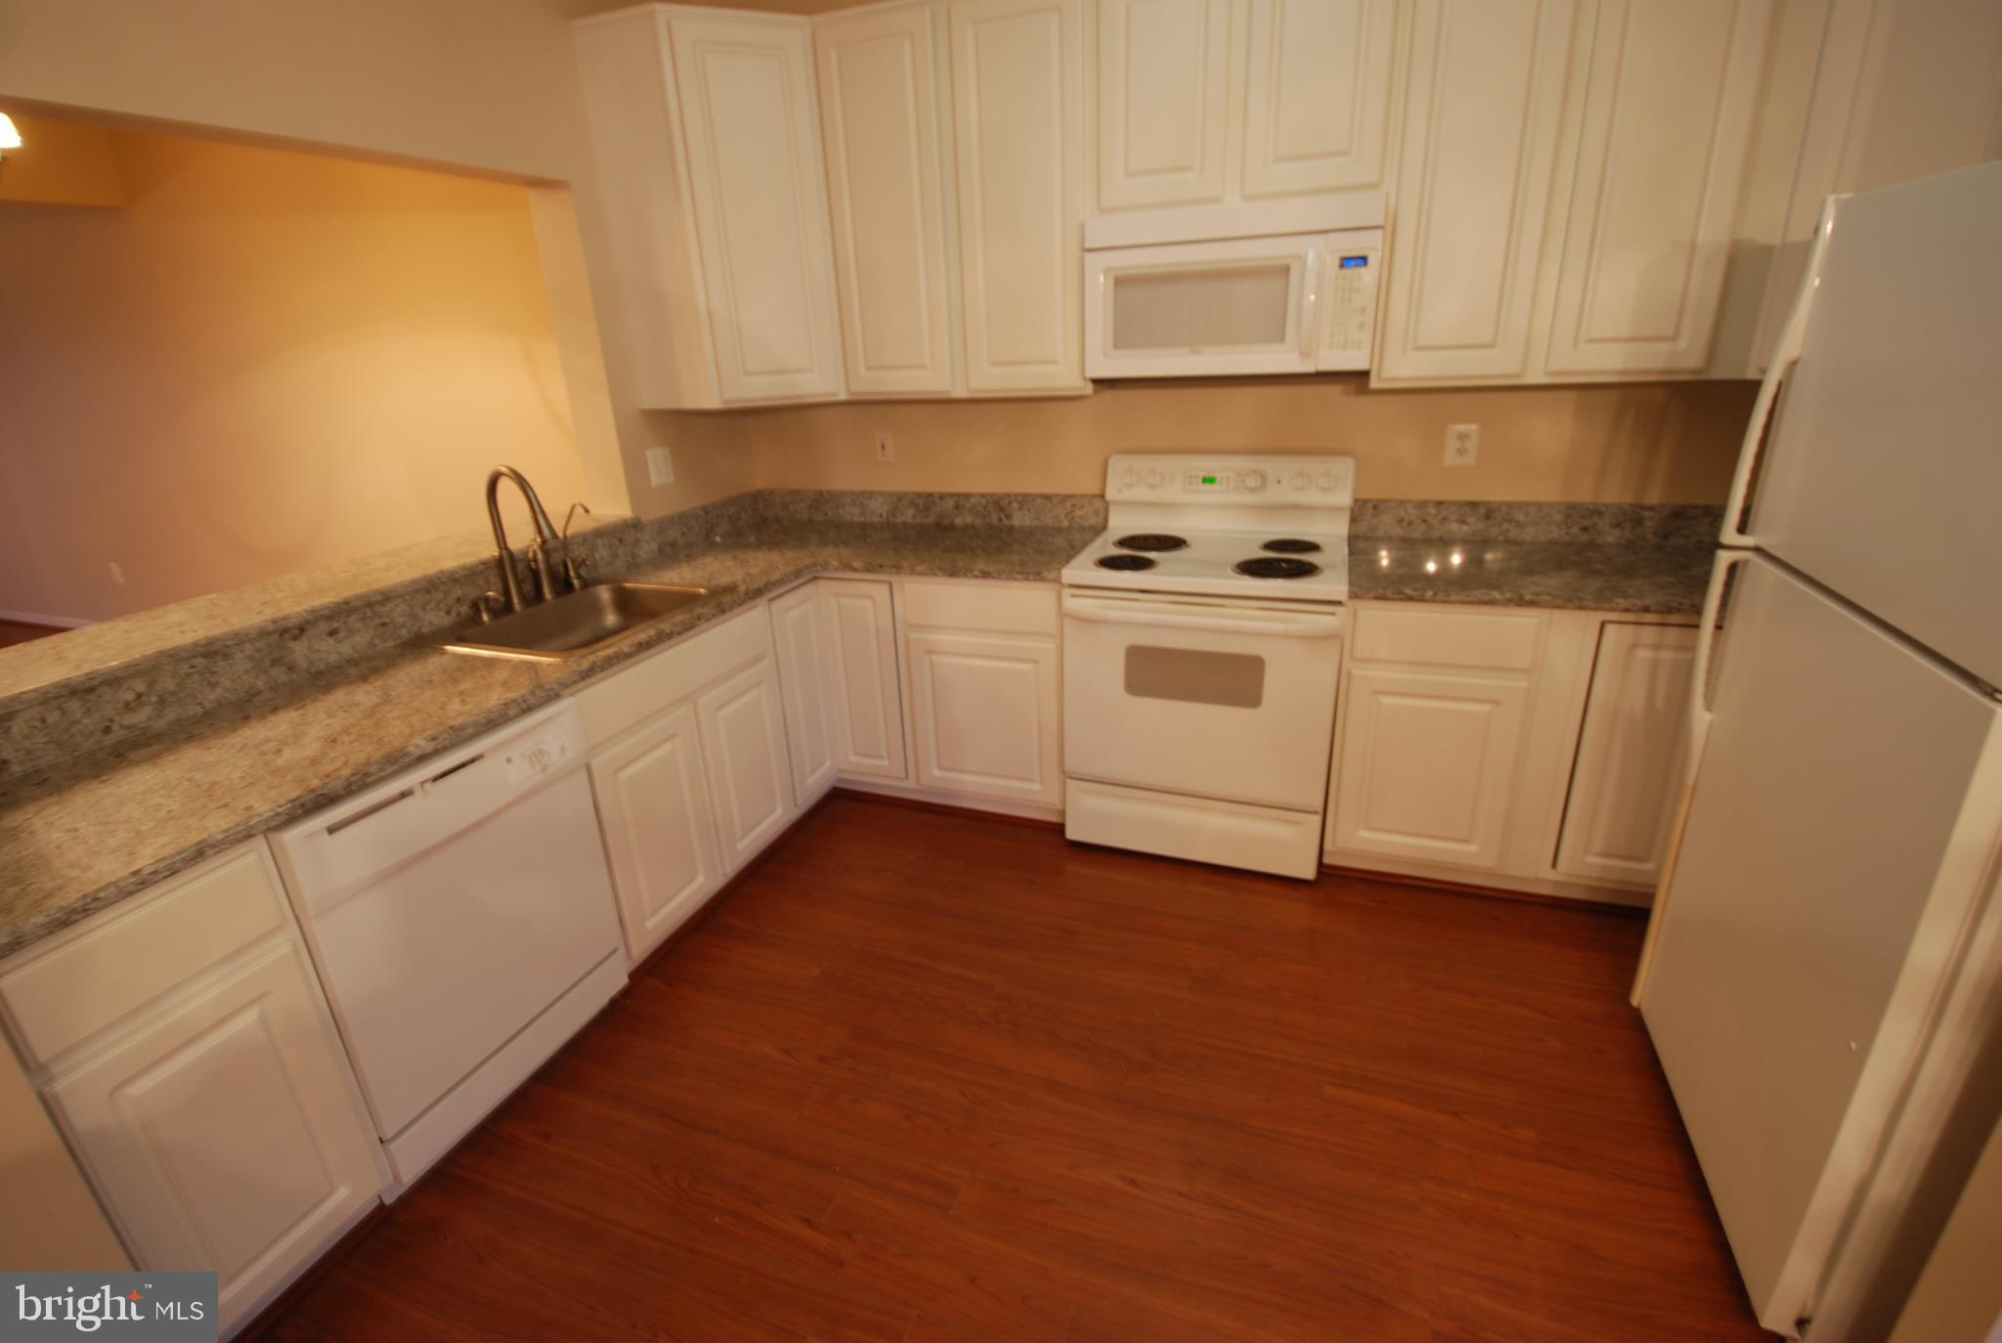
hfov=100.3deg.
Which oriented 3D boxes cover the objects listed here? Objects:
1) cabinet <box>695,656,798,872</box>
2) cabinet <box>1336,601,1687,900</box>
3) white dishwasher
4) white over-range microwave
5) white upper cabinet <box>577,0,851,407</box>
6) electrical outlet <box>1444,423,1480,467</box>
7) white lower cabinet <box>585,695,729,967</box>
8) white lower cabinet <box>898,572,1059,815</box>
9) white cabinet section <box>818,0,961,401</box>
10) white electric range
[{"bbox_3d":[-1.012,0.249,2.599,0.590,0.570,0.370,5,22,19],"label":"cabinet"},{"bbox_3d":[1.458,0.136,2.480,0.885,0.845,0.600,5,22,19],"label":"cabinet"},{"bbox_3d":[-1.321,0.500,1.843,0.610,0.845,0.605,5,22,19],"label":"white dishwasher"},{"bbox_3d":[0.662,-1.077,2.410,0.760,0.412,0.440,5,22,19],"label":"white over-range microwave"},{"bbox_3d":[-0.884,-1.481,2.843,0.840,1.073,0.640,-11,22,-23],"label":"white upper cabinet"},{"bbox_3d":[1.406,-0.686,2.543,0.076,0.121,0.010,5,22,19],"label":"electrical outlet"},{"bbox_3d":[-1.140,0.379,2.268,0.590,0.570,0.375,5,22,19],"label":"white lower cabinet"},{"bbox_3d":[0.043,0.005,2.975,0.575,0.845,0.600,5,22,19],"label":"white lower cabinet"},{"bbox_3d":[-0.300,-1.426,2.662,0.410,1.053,0.330,5,21,20],"label":"white cabinet section"},{"bbox_3d":[0.653,-0.048,2.659,0.758,1.172,0.705,5,22,19],"label":"white electric range"}]

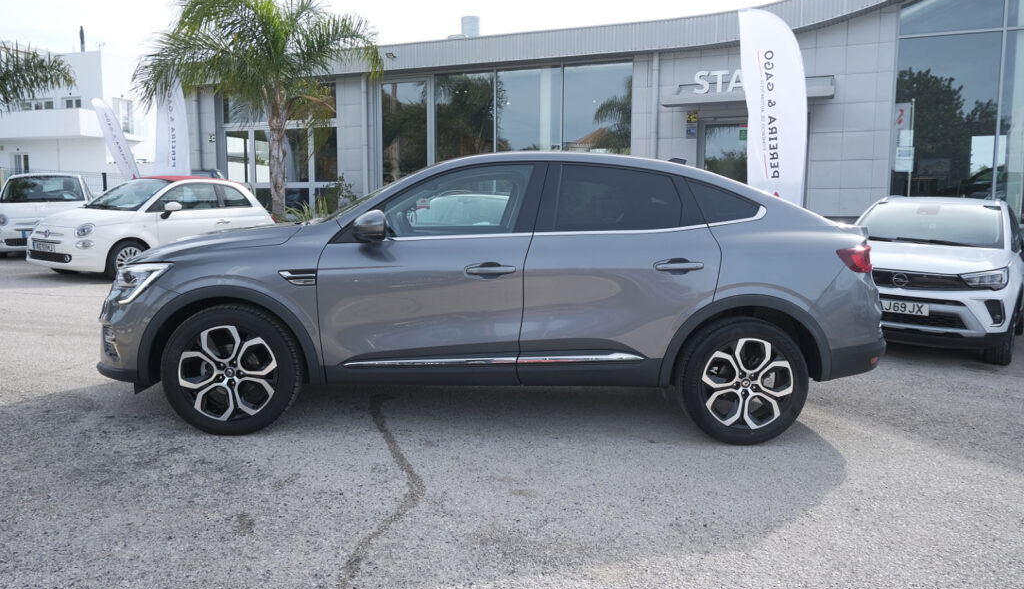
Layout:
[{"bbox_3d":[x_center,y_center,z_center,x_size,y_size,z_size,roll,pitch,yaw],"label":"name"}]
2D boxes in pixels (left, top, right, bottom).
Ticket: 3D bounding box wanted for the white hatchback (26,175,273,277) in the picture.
[{"bbox_3d":[-5.189,-0.976,10.909,1.627,1.488,3.571,3,6,28],"label":"white hatchback"}]

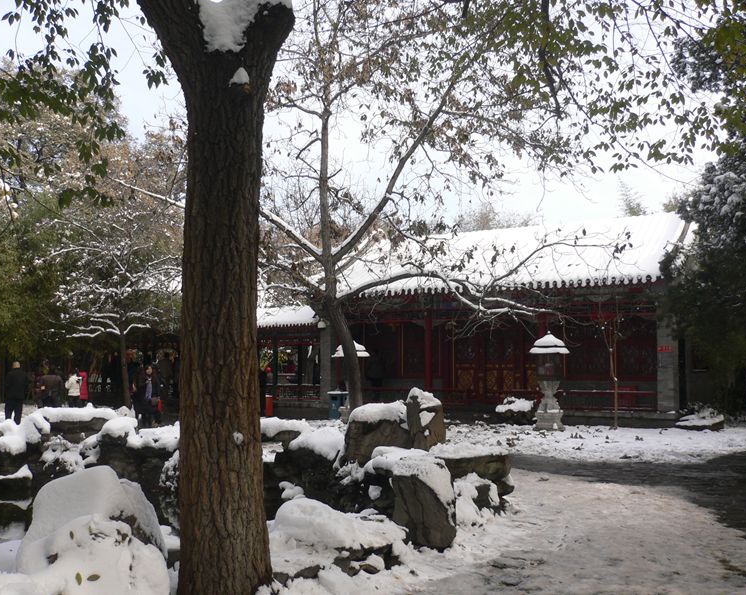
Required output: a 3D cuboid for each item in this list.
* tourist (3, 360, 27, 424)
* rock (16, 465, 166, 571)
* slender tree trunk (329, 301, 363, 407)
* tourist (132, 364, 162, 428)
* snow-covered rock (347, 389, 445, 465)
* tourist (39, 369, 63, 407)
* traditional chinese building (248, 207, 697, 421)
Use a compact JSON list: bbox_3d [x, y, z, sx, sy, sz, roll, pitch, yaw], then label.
[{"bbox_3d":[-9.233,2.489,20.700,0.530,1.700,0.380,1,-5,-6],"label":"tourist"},{"bbox_3d":[-1.964,1.549,5.600,1.000,0.720,0.800,2,-5,-18],"label":"rock"},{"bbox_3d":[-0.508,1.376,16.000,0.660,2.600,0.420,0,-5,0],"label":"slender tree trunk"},{"bbox_3d":[-5.704,2.517,20.300,0.580,1.620,0.420,1,-5,-7],"label":"tourist"},{"bbox_3d":[0.276,1.707,10.300,1.280,1.100,0.850,0,-5,0],"label":"snow-covered rock"},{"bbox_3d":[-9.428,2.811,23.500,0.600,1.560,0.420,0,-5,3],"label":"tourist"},{"bbox_3d":[4.060,0.791,26.136,12.000,6.100,8.200,-2,-6,25],"label":"traditional chinese building"}]

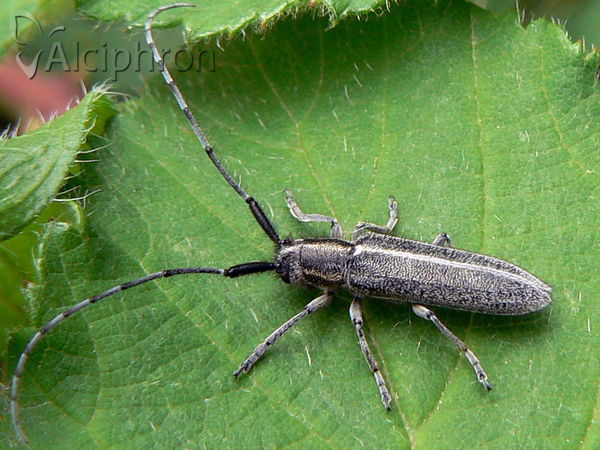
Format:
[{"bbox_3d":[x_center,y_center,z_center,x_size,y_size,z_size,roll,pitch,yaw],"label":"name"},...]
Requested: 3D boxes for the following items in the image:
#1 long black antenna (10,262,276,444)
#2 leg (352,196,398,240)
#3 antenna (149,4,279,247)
[{"bbox_3d":[-0.006,0.004,0.025,0.011,0.001,0.003,-32,65,-17],"label":"long black antenna"},{"bbox_3d":[0.003,0.000,0.027,0.002,0.001,0.002,0,60,0],"label":"leg"},{"bbox_3d":[-0.004,-0.005,0.028,0.003,0.002,0.013,-17,62,-10],"label":"antenna"}]

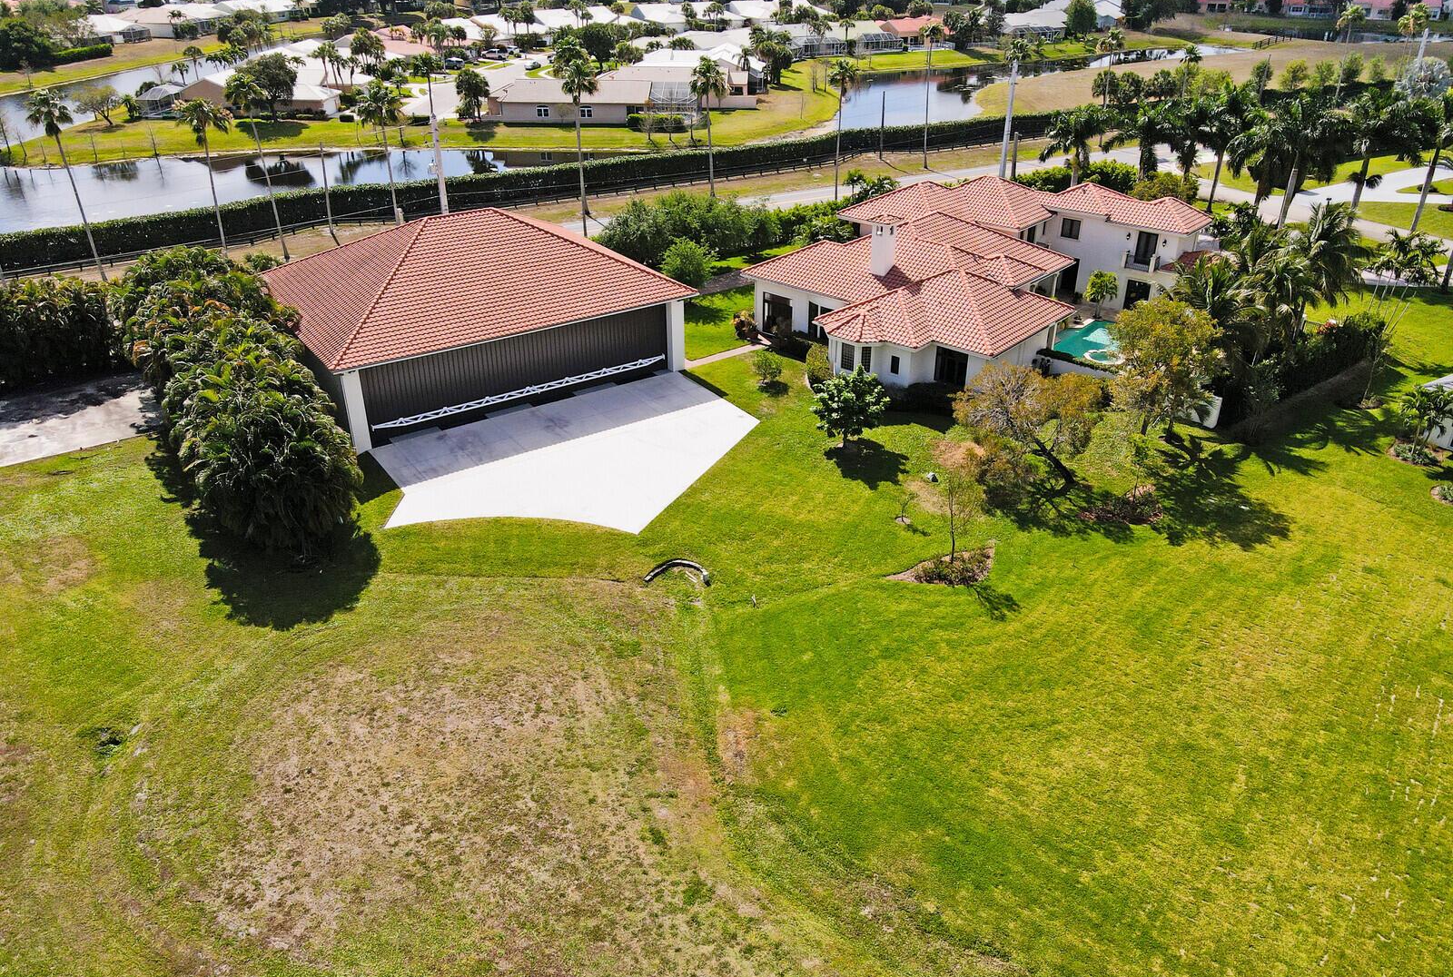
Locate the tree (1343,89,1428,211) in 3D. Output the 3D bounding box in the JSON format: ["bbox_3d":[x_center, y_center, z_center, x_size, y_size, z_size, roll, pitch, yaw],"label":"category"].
[{"bbox_3d":[60.627,-30.100,93.544,7.600,12.800,7.600,0,31,0],"label":"tree"}]

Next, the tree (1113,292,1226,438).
[{"bbox_3d":[25.078,-6.692,57.435,6.200,8.400,6.200,-1,30,0],"label":"tree"}]

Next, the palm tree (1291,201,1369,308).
[{"bbox_3d":[38.131,-13.177,66.435,5.400,10.400,5.400,-1,30,0],"label":"palm tree"}]

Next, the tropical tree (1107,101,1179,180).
[{"bbox_3d":[44.625,-36.403,107.473,7.000,9.600,7.000,0,30,0],"label":"tropical tree"}]

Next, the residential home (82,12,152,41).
[{"bbox_3d":[-154.859,-116.133,254.038,16.000,5.600,15.500,-5,30,-7],"label":"residential home"}]

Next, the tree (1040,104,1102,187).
[{"bbox_3d":[36.017,-34.260,103.537,6.400,9.800,6.400,0,31,0],"label":"tree"}]

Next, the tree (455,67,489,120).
[{"bbox_3d":[-36.723,-56.817,145.299,5.200,7.200,5.000,0,30,0],"label":"tree"}]

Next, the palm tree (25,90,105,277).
[{"bbox_3d":[-54.037,-24.752,83.597,4.000,15.200,4.000,-1,30,0],"label":"palm tree"}]

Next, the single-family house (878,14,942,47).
[{"bbox_3d":[39.300,-98.546,216.053,14.000,5.000,14.500,-8,32,-13],"label":"single-family house"}]

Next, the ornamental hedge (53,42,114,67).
[{"bbox_3d":[-124.771,-84.166,195.322,2.200,2.100,12.800,10,32,17],"label":"ornamental hedge"}]

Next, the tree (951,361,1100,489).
[{"bbox_3d":[15.790,-3.773,55.217,8.600,5.900,7.800,0,30,0],"label":"tree"}]

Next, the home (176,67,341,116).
[{"bbox_3d":[-69.620,-59.205,150.429,24.000,5.000,15.500,2,31,4],"label":"home"}]

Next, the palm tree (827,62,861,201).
[{"bbox_3d":[12.530,-40.380,110.872,3.700,13.200,3.700,0,30,0],"label":"palm tree"}]

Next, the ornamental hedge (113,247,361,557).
[{"bbox_3d":[-28.612,-5.882,57.812,7.300,8.100,25.000,-20,36,-30],"label":"ornamental hedge"}]

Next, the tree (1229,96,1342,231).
[{"bbox_3d":[52.152,-30.082,94.032,9.000,12.300,9.000,0,31,0],"label":"tree"}]

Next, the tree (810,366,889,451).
[{"bbox_3d":[7.212,-4.615,57.696,4.400,4.900,4.400,-1,30,0],"label":"tree"}]

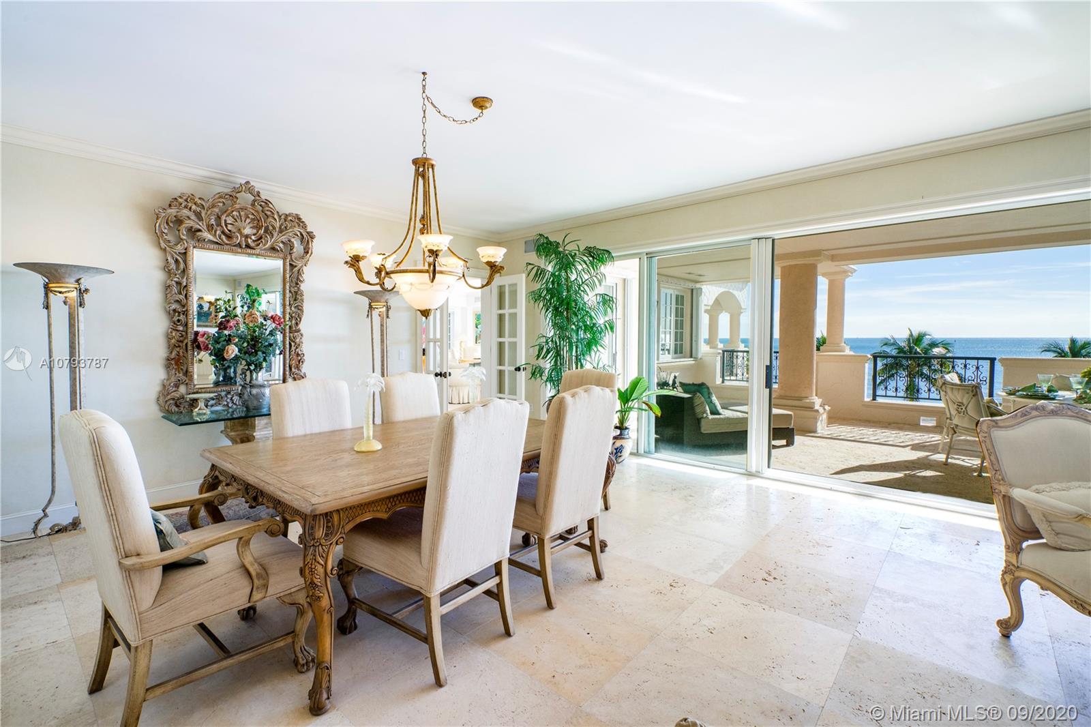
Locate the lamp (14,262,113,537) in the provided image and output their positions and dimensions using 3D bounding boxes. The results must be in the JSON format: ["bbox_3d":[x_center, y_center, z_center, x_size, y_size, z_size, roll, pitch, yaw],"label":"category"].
[{"bbox_3d":[-3.376,0.259,3.209,0.470,1.890,0.470,2,4,40],"label":"lamp"}]

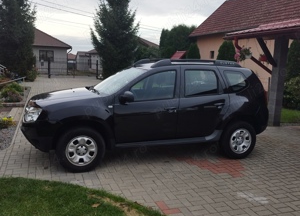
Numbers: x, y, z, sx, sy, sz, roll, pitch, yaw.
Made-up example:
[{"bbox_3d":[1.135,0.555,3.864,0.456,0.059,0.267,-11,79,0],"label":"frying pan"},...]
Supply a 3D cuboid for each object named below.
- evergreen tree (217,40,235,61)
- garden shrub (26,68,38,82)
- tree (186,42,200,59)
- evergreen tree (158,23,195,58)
[{"bbox_3d":[4.002,-2.107,15.717,1.020,3.061,1.020,2,8,0],"label":"evergreen tree"},{"bbox_3d":[-8.353,-2.317,20.570,0.900,0.983,0.900,2,8,0],"label":"garden shrub"},{"bbox_3d":[2.586,-2.447,17.718,0.950,3.074,0.950,2,8,0],"label":"tree"},{"bbox_3d":[2.204,-4.425,24.361,3.200,5.077,2.800,2,8,0],"label":"evergreen tree"}]

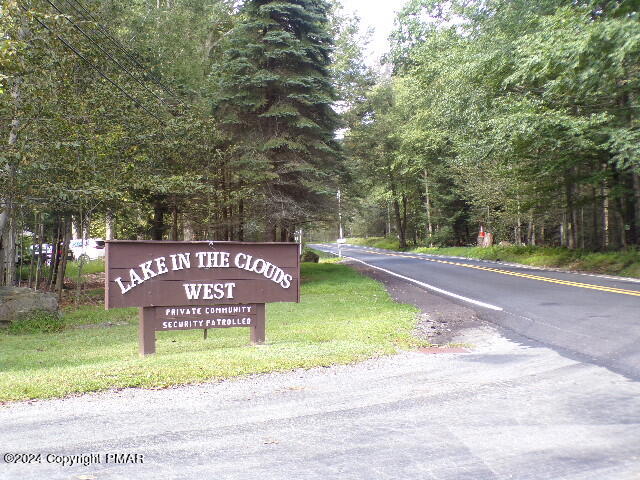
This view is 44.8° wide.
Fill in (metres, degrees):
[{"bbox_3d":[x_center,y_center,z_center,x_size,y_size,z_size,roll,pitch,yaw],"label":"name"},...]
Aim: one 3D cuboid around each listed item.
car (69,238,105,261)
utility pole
[{"bbox_3d":[-13.800,0.800,50.500,4.600,1.700,1.850,0,0,0],"label":"car"},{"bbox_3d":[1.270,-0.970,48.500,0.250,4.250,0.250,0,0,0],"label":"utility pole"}]

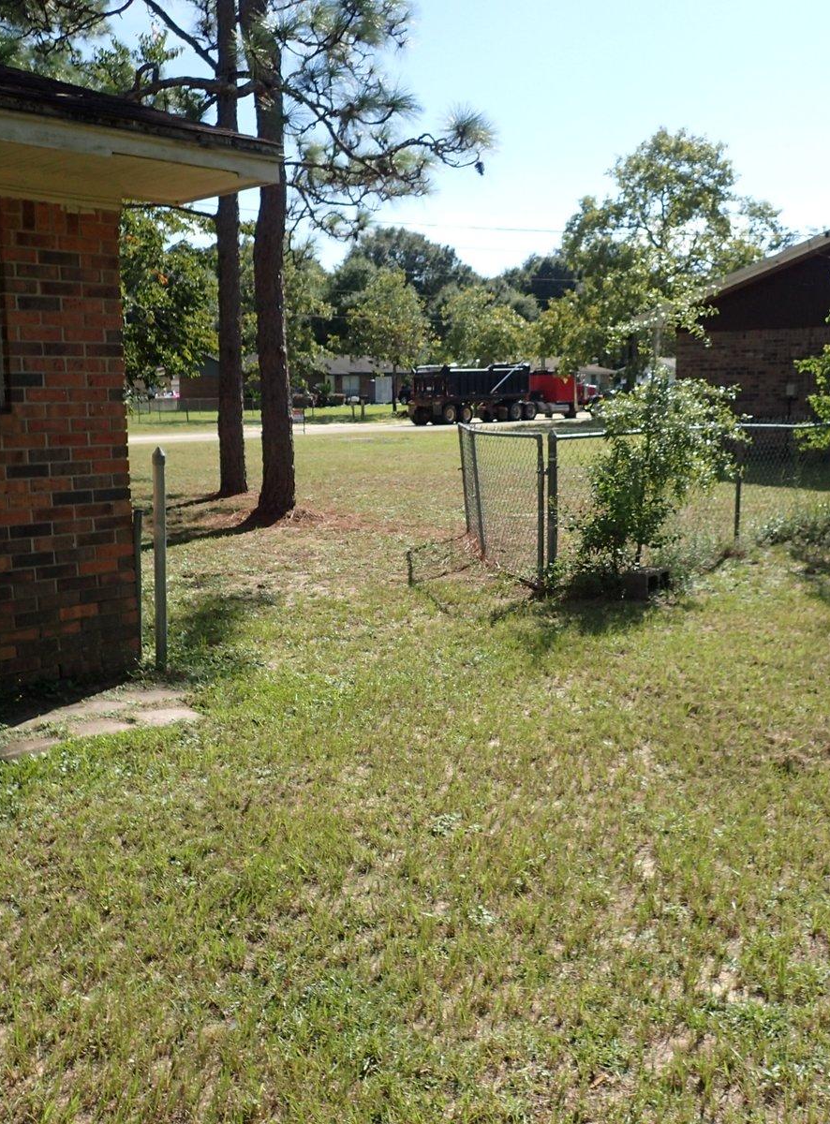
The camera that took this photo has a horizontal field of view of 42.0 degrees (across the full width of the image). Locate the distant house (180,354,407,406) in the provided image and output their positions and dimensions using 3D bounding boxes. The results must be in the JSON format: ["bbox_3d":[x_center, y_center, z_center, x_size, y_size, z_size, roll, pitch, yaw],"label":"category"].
[{"bbox_3d":[-9.074,-14.193,83.379,8.600,4.200,16.500,9,13,42],"label":"distant house"}]

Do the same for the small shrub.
[{"bbox_3d":[2.024,-0.731,9.164,1.380,1.636,1.250,0,10,0],"label":"small shrub"}]

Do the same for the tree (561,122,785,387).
[{"bbox_3d":[13.753,-14.952,56.632,11.600,14.819,10.600,0,10,0],"label":"tree"}]

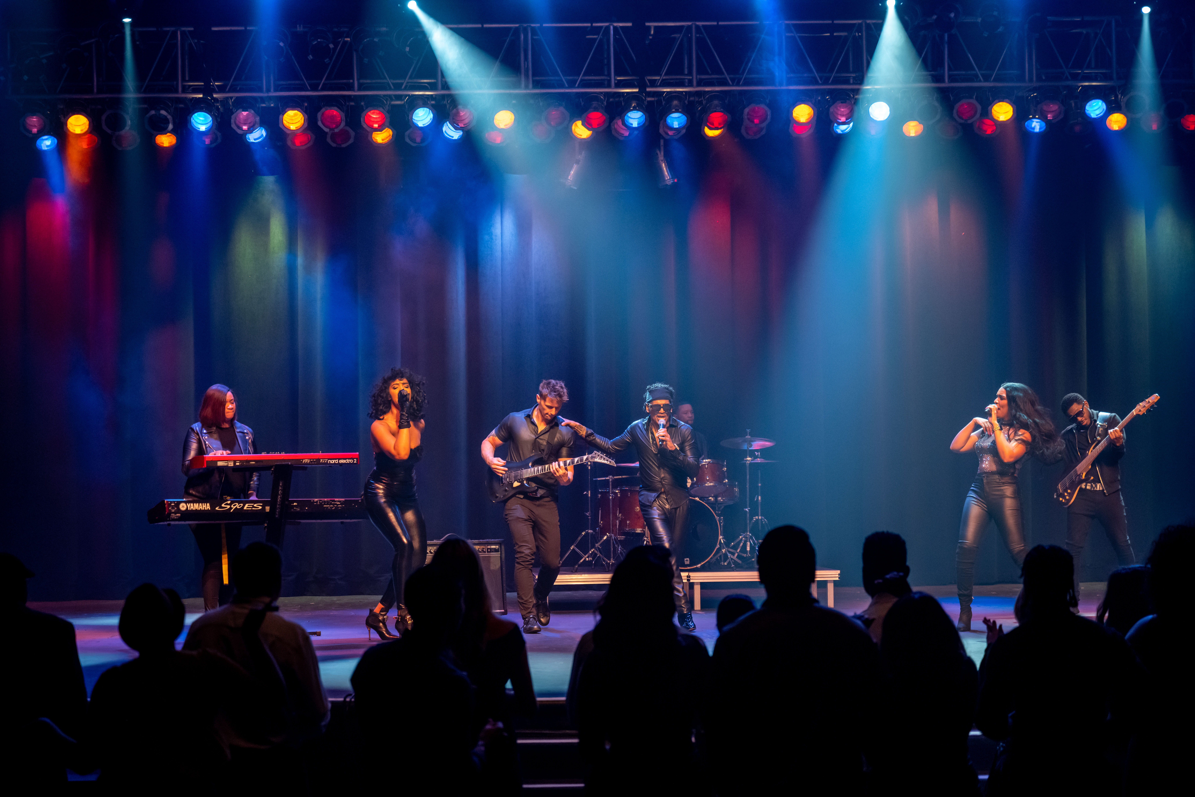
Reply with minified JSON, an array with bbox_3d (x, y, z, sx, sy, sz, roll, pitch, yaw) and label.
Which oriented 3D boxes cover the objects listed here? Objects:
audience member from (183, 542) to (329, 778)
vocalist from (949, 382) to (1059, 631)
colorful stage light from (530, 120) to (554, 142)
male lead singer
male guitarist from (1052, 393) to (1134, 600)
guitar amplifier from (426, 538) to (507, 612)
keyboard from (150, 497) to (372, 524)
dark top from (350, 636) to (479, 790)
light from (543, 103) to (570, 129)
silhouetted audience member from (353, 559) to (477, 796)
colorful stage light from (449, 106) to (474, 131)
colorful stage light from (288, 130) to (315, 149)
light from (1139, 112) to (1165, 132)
[{"bbox_3d":[-1.196,1.278,8.165,0.500,1.550,0.350,-1,-3,-2],"label":"audience member"},{"bbox_3d":[2.730,0.727,15.600,0.660,1.680,0.560,-1,-1,34],"label":"vocalist"},{"bbox_3d":[-0.450,-2.194,18.850,0.220,0.220,0.250,0,33,0],"label":"colorful stage light"},{"bbox_3d":[0.229,0.727,15.600,0.920,1.680,0.520,0,-1,-2],"label":"male lead singer"},{"bbox_3d":[3.837,0.807,18.000,0.660,1.710,0.480,-1,-2,10],"label":"male guitarist"},{"bbox_3d":[-1.061,1.355,17.610,0.700,0.560,0.280,-1,-3,-7],"label":"guitar amplifier"},{"bbox_3d":[-2.218,0.746,15.472,1.460,0.155,0.385,1,-3,-29],"label":"keyboard"},{"bbox_3d":[-0.660,1.155,8.400,0.480,0.620,0.320,-1,0,12],"label":"dark top"},{"bbox_3d":[-0.375,-2.633,21.304,0.250,0.250,0.290,-1,26,0],"label":"light"},{"bbox_3d":[-0.634,1.436,8.171,0.520,1.700,0.330,-1,-2,14],"label":"silhouetted audience member"},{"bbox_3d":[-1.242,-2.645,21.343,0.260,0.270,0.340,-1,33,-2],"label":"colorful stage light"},{"bbox_3d":[-2.732,-2.473,21.478,0.250,0.290,0.250,0,-42,-4],"label":"colorful stage light"},{"bbox_3d":[5.155,-2.646,21.683,0.250,0.290,0.250,-1,-46,3],"label":"light"}]

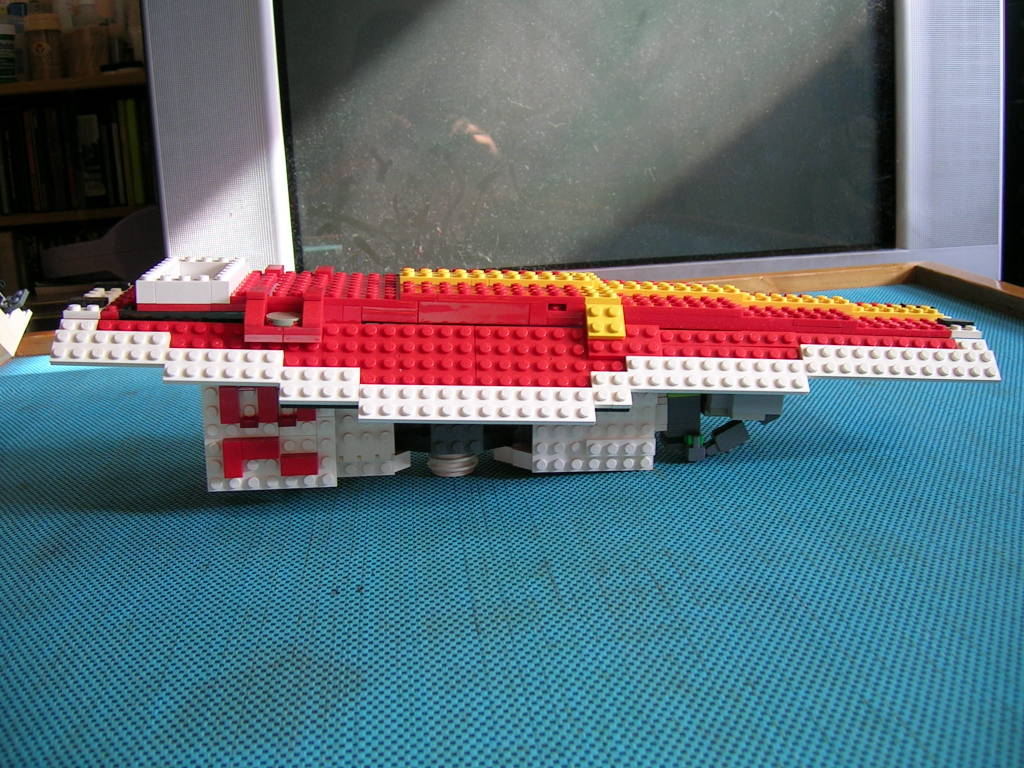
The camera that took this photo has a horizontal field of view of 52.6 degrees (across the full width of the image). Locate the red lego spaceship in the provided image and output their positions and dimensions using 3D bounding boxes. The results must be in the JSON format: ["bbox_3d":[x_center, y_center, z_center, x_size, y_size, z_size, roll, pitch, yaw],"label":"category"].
[{"bbox_3d":[0.012,-0.013,0.495,0.418,0.094,0.151,-2,15,-6],"label":"red lego spaceship"}]

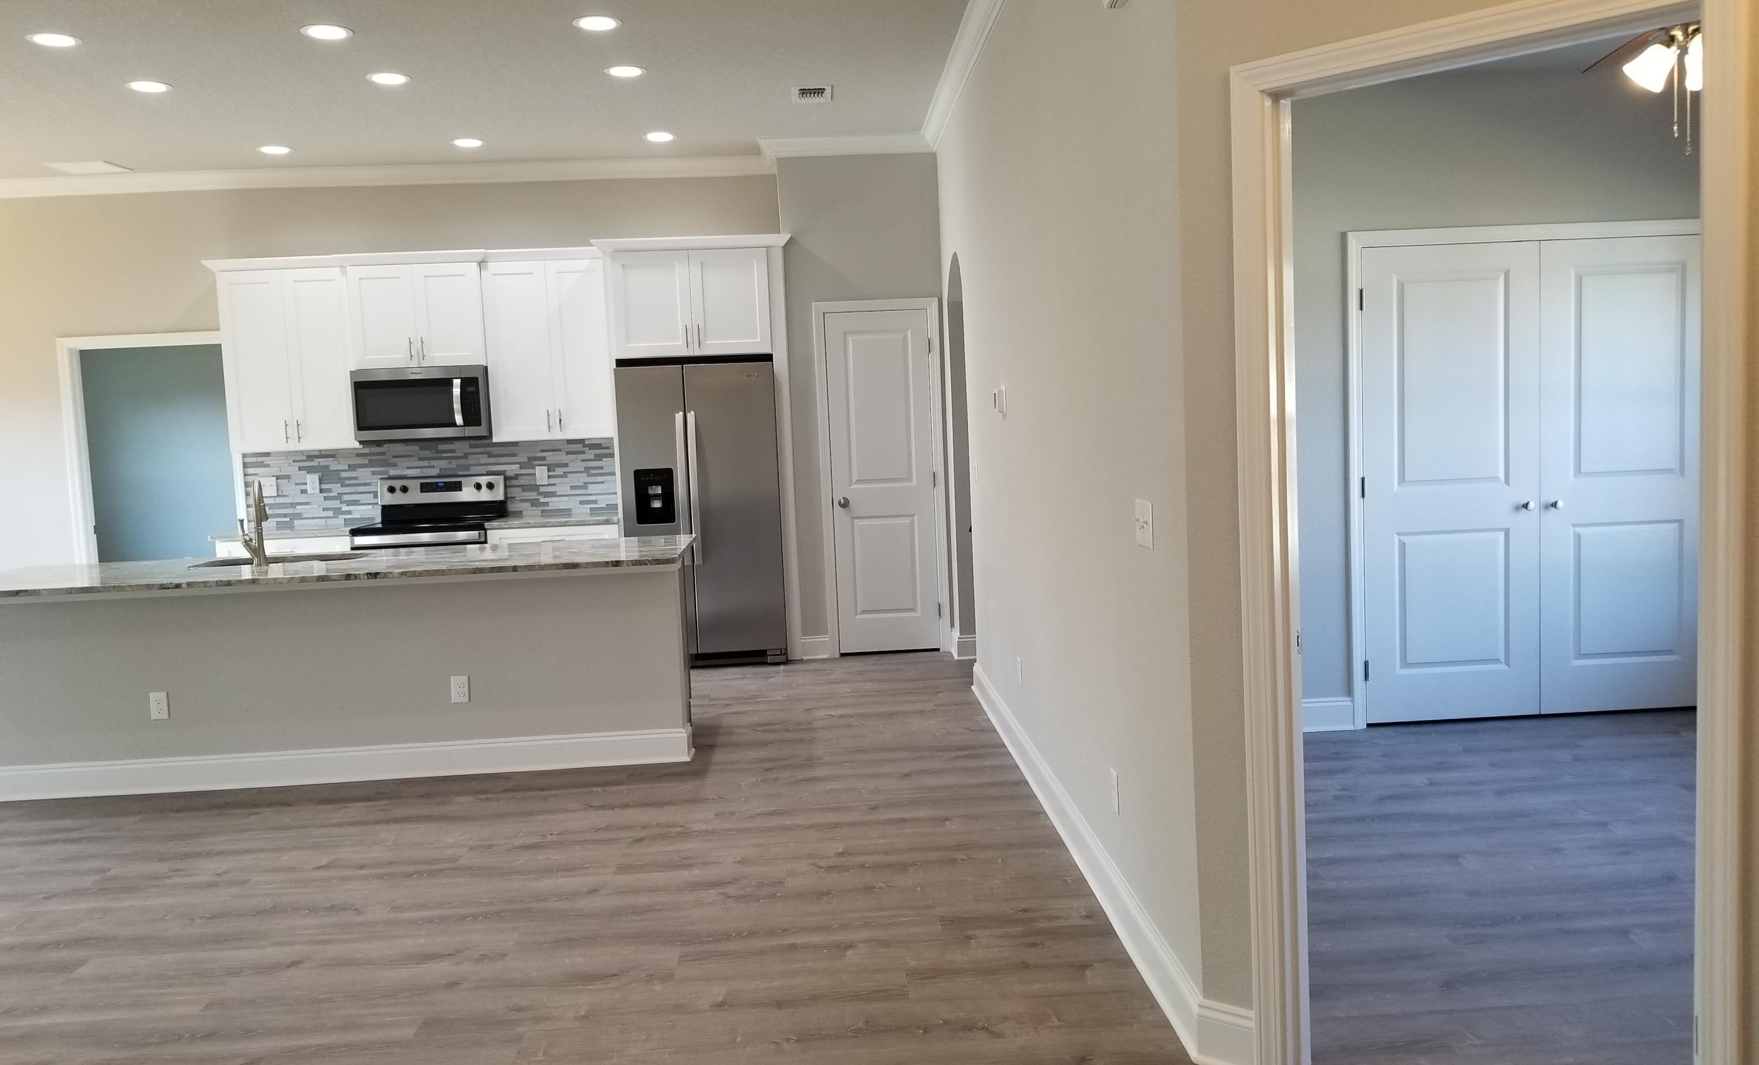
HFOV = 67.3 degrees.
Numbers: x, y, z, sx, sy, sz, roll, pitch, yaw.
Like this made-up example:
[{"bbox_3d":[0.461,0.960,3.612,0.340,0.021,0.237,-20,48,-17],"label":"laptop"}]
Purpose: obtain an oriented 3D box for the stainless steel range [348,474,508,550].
[{"bbox_3d":[-2.656,0.264,7.931,0.761,1.171,0.698,-3,5,-3],"label":"stainless steel range"}]

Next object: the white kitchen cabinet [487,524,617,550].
[{"bbox_3d":[-1.896,0.372,8.025,0.753,0.874,0.623,-3,5,-3],"label":"white kitchen cabinet"}]

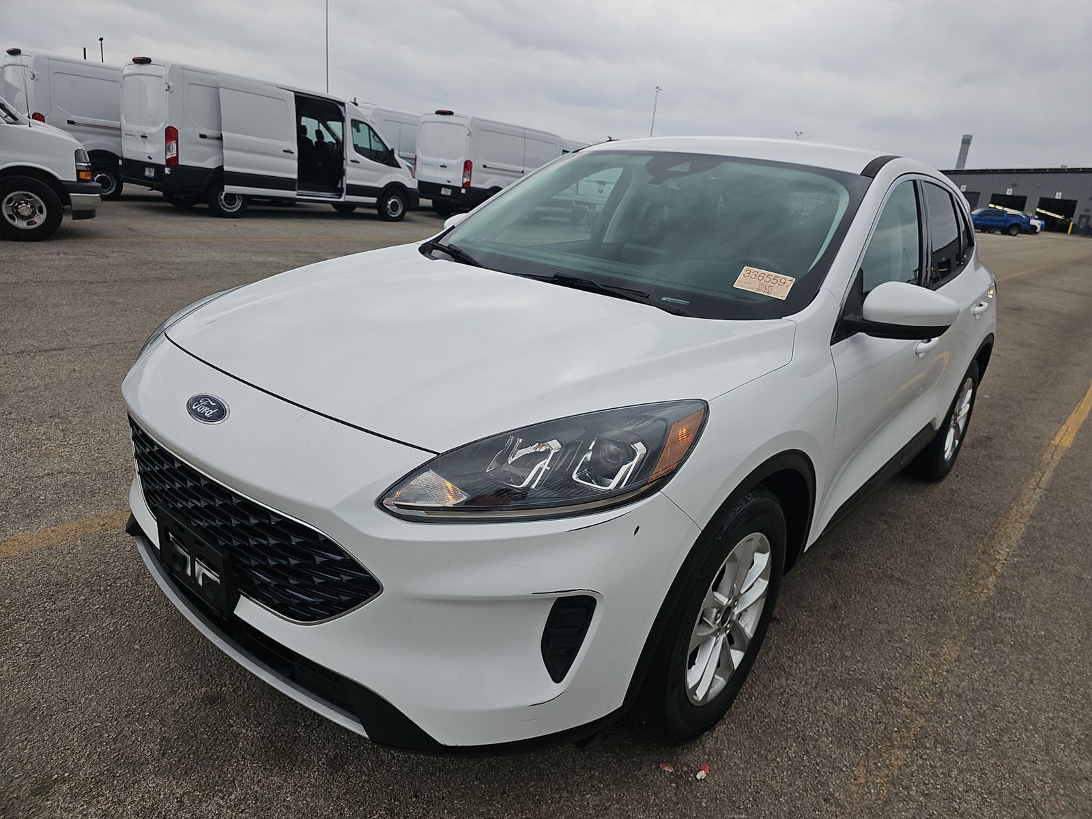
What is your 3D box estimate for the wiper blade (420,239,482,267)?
[{"bbox_3d":[-0.318,-0.549,2.636,0.070,0.060,0.620,-4,21,-29],"label":"wiper blade"}]

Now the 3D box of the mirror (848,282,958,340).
[{"bbox_3d":[1.046,-0.285,2.119,0.280,0.170,0.170,20,22,36],"label":"mirror"}]

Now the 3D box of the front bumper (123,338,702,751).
[{"bbox_3d":[-0.586,0.217,1.828,1.820,0.680,0.630,20,22,36],"label":"front bumper"}]

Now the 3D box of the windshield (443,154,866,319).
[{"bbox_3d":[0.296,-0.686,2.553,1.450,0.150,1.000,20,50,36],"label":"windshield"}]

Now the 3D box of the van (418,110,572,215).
[{"bbox_3d":[-0.754,-6.581,20.324,2.080,2.540,5.980,20,23,37],"label":"van"}]

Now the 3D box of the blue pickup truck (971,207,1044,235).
[{"bbox_3d":[36.204,-15.461,59.500,5.800,1.940,2.030,7,18,3],"label":"blue pickup truck"}]

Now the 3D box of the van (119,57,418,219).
[{"bbox_3d":[-5.250,-5.295,14.935,2.080,2.540,5.980,20,22,36],"label":"van"}]

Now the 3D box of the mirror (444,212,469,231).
[{"bbox_3d":[-0.379,-0.792,3.219,0.280,0.170,0.170,20,22,36],"label":"mirror"}]

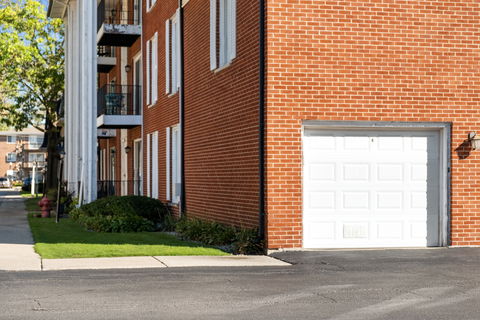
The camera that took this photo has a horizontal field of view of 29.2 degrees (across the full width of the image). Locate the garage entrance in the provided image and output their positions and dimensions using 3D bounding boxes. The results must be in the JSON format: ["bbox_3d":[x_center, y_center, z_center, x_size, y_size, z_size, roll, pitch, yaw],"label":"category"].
[{"bbox_3d":[2.156,0.462,14.995,2.446,1.954,0.102,0,-1,-14],"label":"garage entrance"}]

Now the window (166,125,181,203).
[{"bbox_3d":[-1.665,0.106,23.241,0.142,1.959,2.274,0,-1,-13],"label":"window"}]

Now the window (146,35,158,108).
[{"bbox_3d":[-2.559,-2.627,26.995,0.142,1.969,2.294,0,-1,-13],"label":"window"}]

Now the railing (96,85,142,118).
[{"bbox_3d":[-4.059,-1.865,30.649,1.188,0.974,2.862,0,-1,-13],"label":"railing"}]

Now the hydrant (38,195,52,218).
[{"bbox_3d":[-6.062,1.470,28.629,0.406,0.670,0.406,0,-1,-13],"label":"hydrant"}]

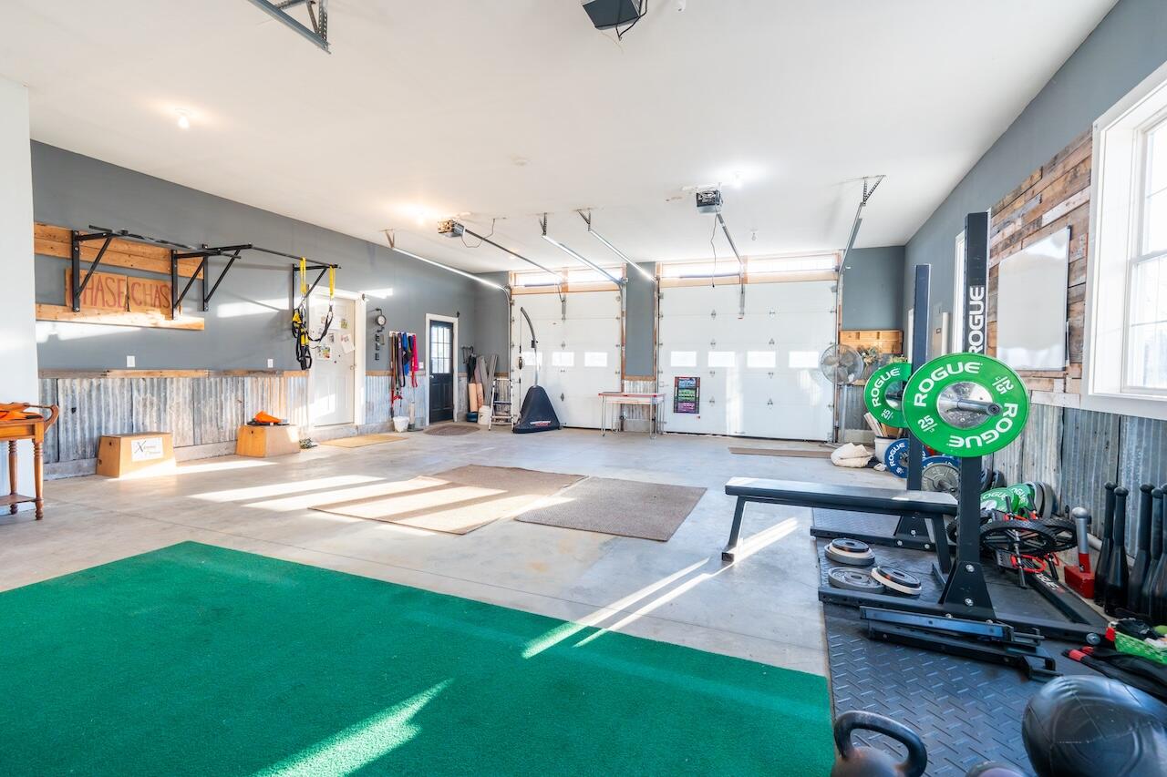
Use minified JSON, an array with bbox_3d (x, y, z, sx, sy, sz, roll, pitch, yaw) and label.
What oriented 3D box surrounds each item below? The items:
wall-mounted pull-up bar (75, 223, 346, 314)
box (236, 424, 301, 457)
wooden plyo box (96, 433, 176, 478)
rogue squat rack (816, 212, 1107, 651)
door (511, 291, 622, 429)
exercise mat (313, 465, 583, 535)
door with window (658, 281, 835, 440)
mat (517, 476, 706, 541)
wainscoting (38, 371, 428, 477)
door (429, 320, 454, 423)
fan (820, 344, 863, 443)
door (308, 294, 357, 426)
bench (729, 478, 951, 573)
[{"bbox_3d":[-4.239,-1.258,6.080,0.876,0.926,2.788,2,2,22],"label":"wall-mounted pull-up bar"},{"bbox_3d":[-4.052,0.657,6.694,0.526,0.364,0.506,2,2,22],"label":"box"},{"bbox_3d":[-4.702,0.683,5.488,0.384,0.391,0.540,2,2,22],"label":"wooden plyo box"},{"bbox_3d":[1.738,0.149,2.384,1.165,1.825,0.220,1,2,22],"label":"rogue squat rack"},{"bbox_3d":[-0.364,-0.585,10.708,2.440,2.765,0.080,1,2,22],"label":"door"},{"bbox_3d":[-1.070,0.945,4.851,1.504,0.012,2.160,2,2,24],"label":"exercise mat"},{"bbox_3d":[2.908,-0.498,9.509,3.086,2.799,0.060,2,2,22],"label":"door with window"},{"bbox_3d":[0.341,0.978,4.496,1.192,0.012,1.697,2,2,22],"label":"mat"},{"bbox_3d":[-4.114,0.282,7.518,0.080,1.075,5.560,1,2,22],"label":"wainscoting"},{"bbox_3d":[-2.912,-0.344,10.599,0.050,2.038,0.774,2,2,22],"label":"door"},{"bbox_3d":[4.224,0.102,8.479,0.630,1.635,0.480,1,2,22],"label":"fan"},{"bbox_3d":[-3.895,-0.406,8.092,0.060,2.020,0.910,1,2,22],"label":"door"},{"bbox_3d":[1.480,0.826,3.081,1.230,0.435,0.410,1,2,22],"label":"bench"}]

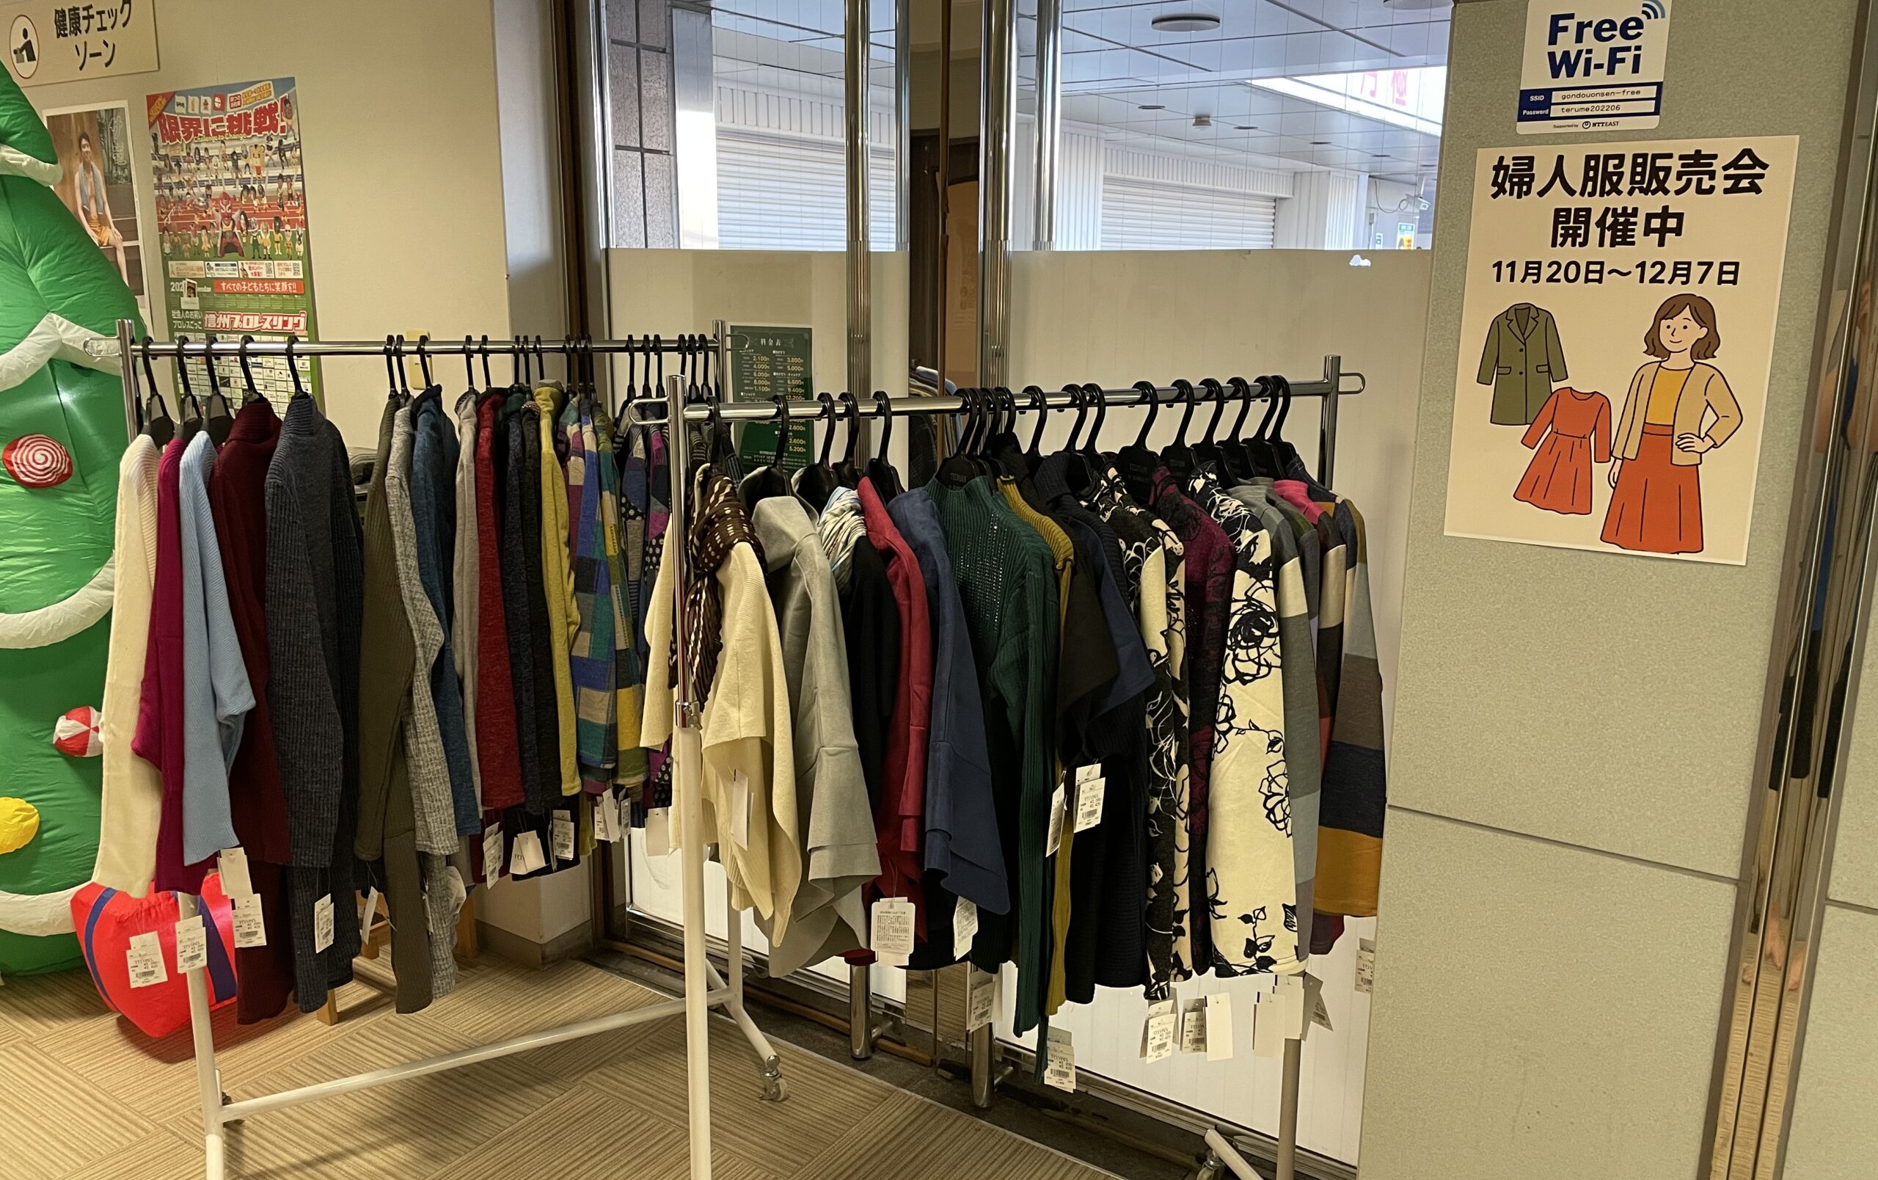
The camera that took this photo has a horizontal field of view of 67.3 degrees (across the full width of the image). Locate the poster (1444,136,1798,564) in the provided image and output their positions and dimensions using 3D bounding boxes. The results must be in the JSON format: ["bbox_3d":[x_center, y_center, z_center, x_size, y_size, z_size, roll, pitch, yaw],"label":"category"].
[{"bbox_3d":[0.701,-0.248,1.476,0.298,0.420,0.012,8,15,31],"label":"poster"}]

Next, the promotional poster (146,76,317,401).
[{"bbox_3d":[-1.599,-0.700,3.206,0.596,0.840,0.012,9,15,33],"label":"promotional poster"}]

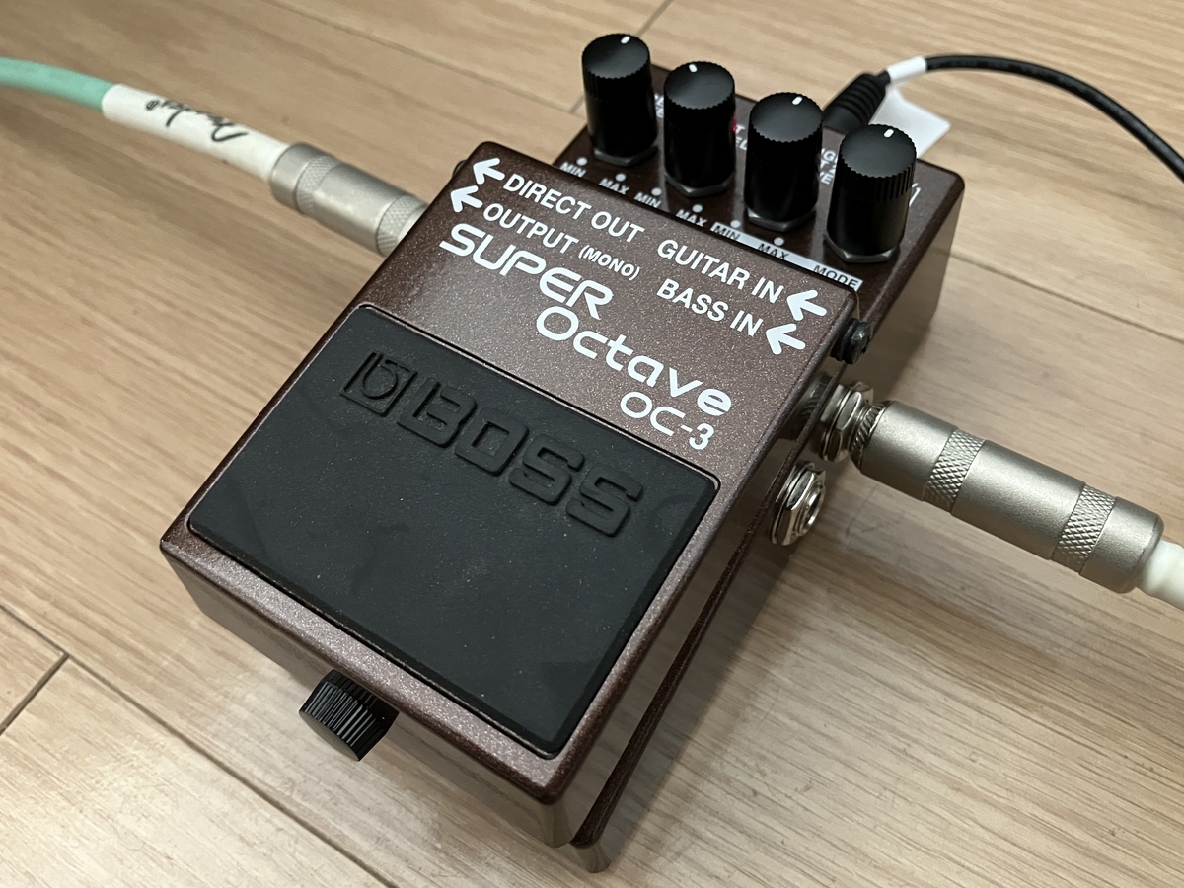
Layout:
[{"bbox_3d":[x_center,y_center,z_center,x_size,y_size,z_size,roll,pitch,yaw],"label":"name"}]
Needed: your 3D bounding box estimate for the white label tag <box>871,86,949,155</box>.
[{"bbox_3d":[0.062,-0.066,0.204,0.019,0.002,0.021,37,69,23],"label":"white label tag"}]

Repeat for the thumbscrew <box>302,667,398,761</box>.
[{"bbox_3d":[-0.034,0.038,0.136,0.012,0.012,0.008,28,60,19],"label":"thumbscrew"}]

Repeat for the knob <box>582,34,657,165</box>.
[{"bbox_3d":[0.005,-0.064,0.177,0.013,0.019,0.013,-3,62,5],"label":"knob"}]

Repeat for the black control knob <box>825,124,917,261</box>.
[{"bbox_3d":[0.047,-0.042,0.161,0.013,0.019,0.013,-3,62,5],"label":"black control knob"}]

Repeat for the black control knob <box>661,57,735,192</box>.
[{"bbox_3d":[0.019,-0.056,0.172,0.013,0.019,0.013,-3,62,5],"label":"black control knob"}]

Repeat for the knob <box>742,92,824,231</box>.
[{"bbox_3d":[0.033,-0.049,0.166,0.013,0.019,0.013,-3,62,5],"label":"knob"}]

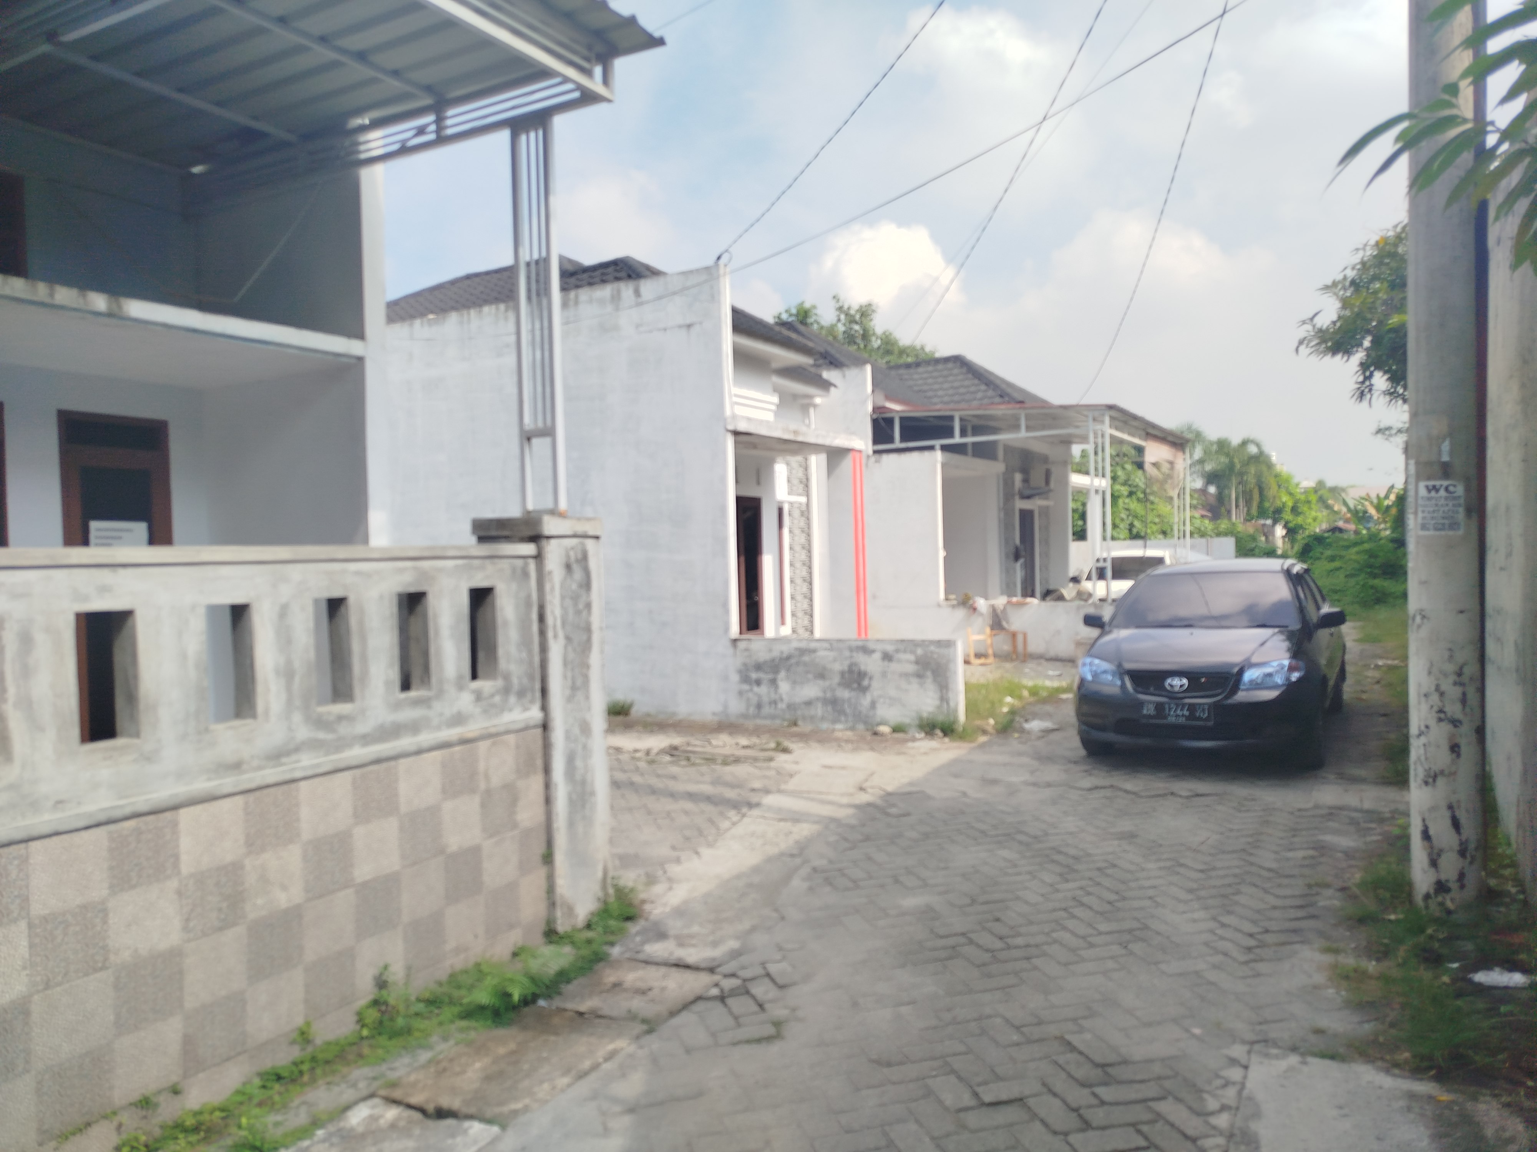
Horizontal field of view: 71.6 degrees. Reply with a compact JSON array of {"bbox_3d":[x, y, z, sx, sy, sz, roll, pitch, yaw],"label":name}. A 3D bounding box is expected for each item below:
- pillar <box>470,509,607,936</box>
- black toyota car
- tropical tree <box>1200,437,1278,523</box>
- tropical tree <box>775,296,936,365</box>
[{"bbox_3d":[-0.994,0.622,4.697,0.410,1.750,0.400,0,2,30],"label":"pillar"},{"bbox_3d":[3.822,0.582,8.989,1.730,1.460,4.250,-1,2,31],"label":"black toyota car"},{"bbox_3d":[20.383,-3.008,46.077,3.500,5.960,3.500,0,2,30],"label":"tropical tree"},{"bbox_3d":[2.331,-3.411,29.110,5.000,8.442,5.000,0,2,30],"label":"tropical tree"}]

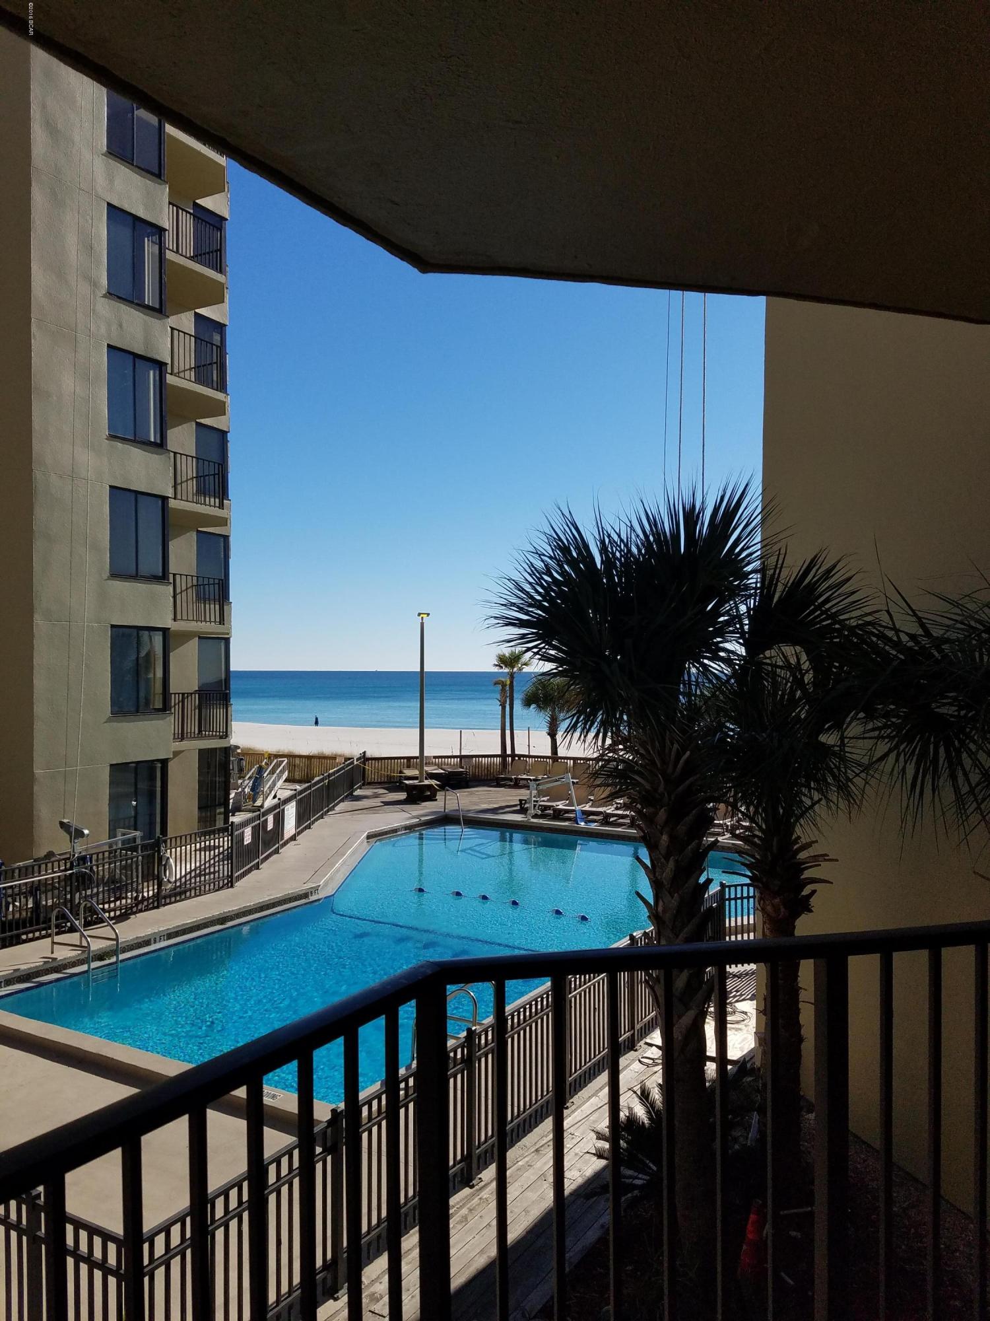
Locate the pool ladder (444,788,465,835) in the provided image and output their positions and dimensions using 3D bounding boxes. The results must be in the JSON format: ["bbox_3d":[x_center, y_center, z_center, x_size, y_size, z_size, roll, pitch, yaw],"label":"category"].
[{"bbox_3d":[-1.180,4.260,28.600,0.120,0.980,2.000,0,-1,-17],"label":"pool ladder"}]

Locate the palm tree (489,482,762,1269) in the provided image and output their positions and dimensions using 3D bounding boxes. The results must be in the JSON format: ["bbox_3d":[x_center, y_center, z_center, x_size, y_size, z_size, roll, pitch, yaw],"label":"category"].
[{"bbox_3d":[1.020,1.550,7.150,2.100,5.640,2.100,0,-1,0],"label":"palm tree"}]

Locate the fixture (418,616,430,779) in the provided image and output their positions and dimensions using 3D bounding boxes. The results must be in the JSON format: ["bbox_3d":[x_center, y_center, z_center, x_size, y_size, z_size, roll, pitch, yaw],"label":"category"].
[{"bbox_3d":[-2.420,1.479,33.600,0.380,6.200,0.380,0,-1,0],"label":"fixture"}]

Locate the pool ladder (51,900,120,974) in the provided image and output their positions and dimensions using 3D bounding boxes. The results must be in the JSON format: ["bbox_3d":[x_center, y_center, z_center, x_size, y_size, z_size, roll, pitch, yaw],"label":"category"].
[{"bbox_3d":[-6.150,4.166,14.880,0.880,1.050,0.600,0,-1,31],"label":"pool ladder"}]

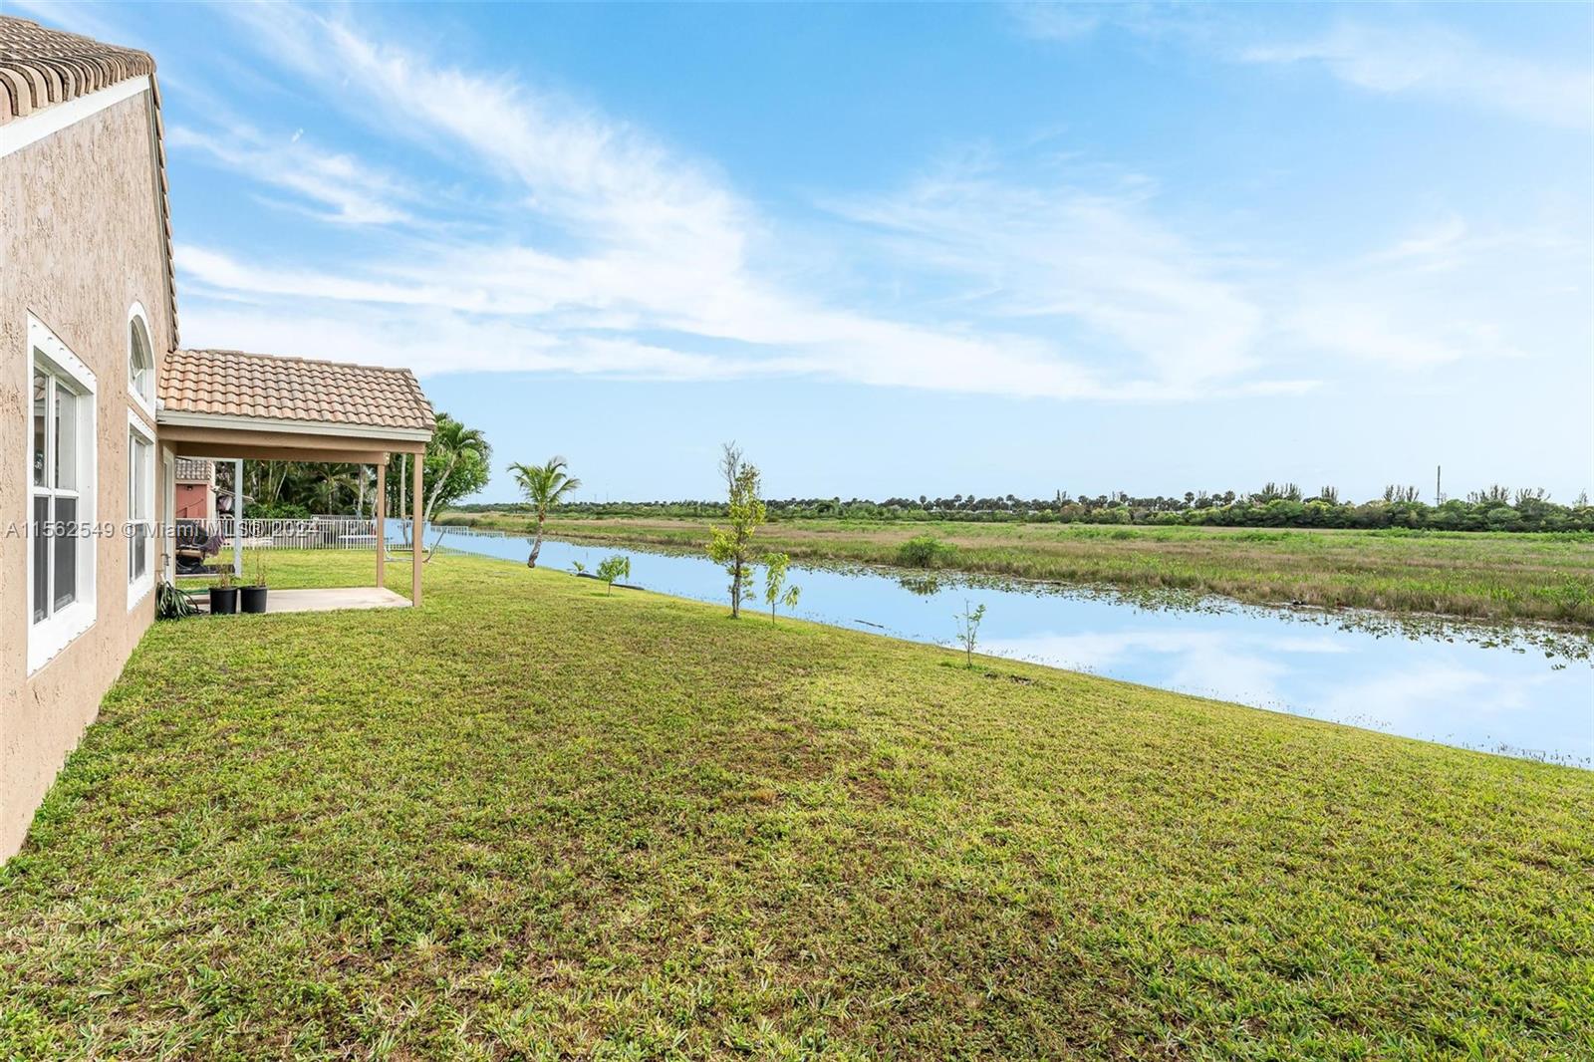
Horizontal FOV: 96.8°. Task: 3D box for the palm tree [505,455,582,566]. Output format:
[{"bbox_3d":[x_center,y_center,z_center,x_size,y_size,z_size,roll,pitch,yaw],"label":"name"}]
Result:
[{"bbox_3d":[-8.306,-0.634,23.336,2.336,3.647,2.336,0,1,-38],"label":"palm tree"}]

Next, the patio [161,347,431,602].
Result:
[{"bbox_3d":[-8.285,-0.856,11.802,3.292,4.044,4.292,0,1,-38],"label":"patio"}]

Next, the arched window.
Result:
[{"bbox_3d":[-7.302,-1.909,7.877,0.117,1.134,2.978,0,1,-38],"label":"arched window"}]

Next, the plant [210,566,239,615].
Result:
[{"bbox_3d":[-8.239,0.841,10.197,0.336,0.701,0.336,0,1,-38],"label":"plant"}]

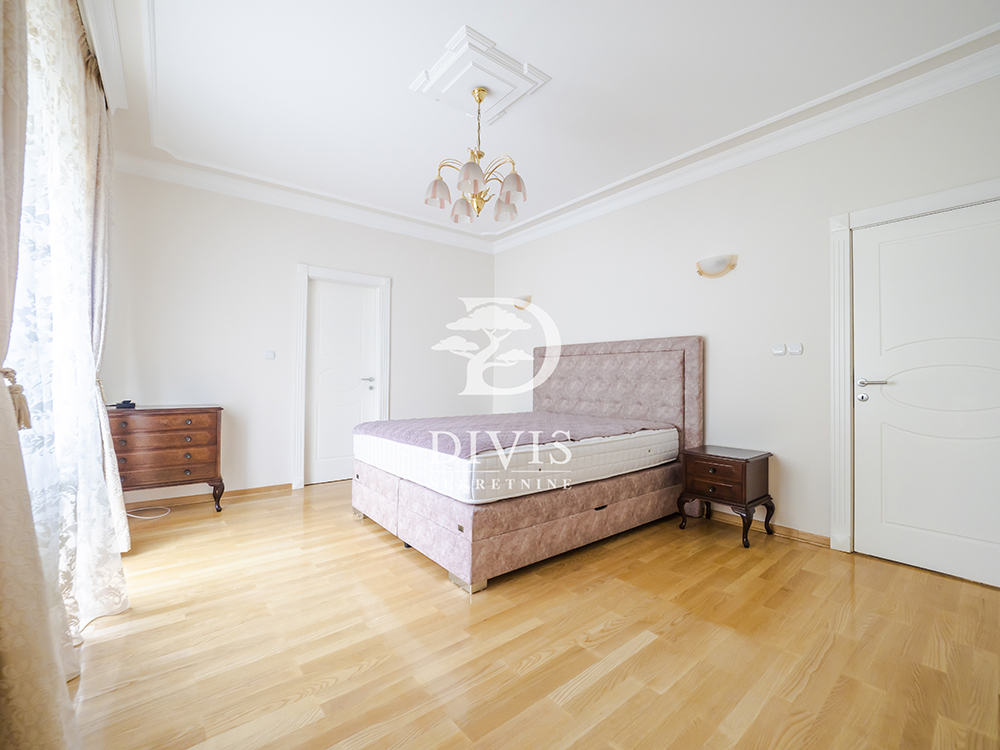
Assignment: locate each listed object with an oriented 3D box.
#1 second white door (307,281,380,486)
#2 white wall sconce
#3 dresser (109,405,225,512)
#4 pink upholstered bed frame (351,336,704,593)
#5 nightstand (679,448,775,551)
[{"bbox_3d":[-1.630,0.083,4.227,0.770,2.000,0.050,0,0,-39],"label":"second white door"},{"bbox_3d":[1.641,-0.818,3.092,0.090,0.155,0.305,0,0,-39],"label":"white wall sconce"},{"bbox_3d":[-2.594,0.677,3.071,0.800,0.820,0.450,0,0,-39],"label":"dresser"},{"bbox_3d":[0.203,0.395,3.288,2.160,1.420,1.860,1,-1,-39],"label":"pink upholstered bed frame"},{"bbox_3d":[1.597,0.827,2.866,0.410,0.540,0.470,0,0,-39],"label":"nightstand"}]

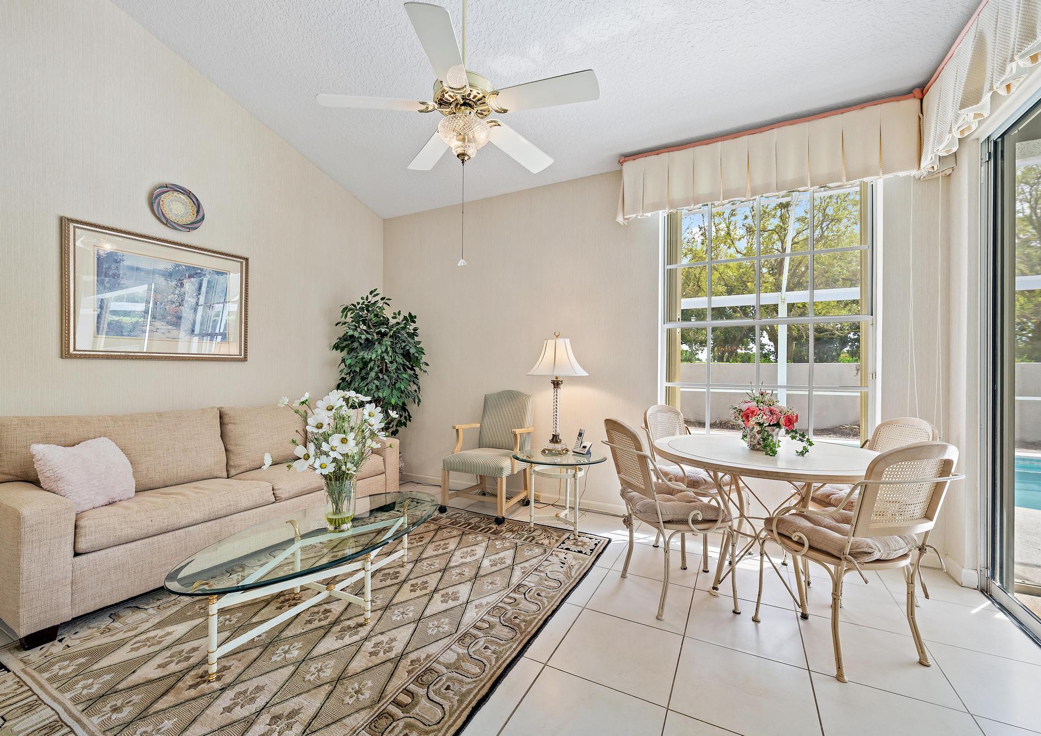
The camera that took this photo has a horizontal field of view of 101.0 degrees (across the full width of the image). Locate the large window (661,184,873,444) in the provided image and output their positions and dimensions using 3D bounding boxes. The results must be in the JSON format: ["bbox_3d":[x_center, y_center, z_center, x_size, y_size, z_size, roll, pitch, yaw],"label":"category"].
[{"bbox_3d":[1.662,-0.299,2.991,1.330,1.840,0.120,0,0,27],"label":"large window"}]

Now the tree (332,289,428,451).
[{"bbox_3d":[-1.314,0.211,4.050,0.840,1.900,0.840,0,0,28],"label":"tree"}]

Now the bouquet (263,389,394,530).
[{"bbox_3d":[-0.900,0.419,2.040,0.600,0.670,0.500,0,0,0],"label":"bouquet"}]

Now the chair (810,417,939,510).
[{"bbox_3d":[1.831,0.728,2.345,0.550,0.910,0.560,0,0,2],"label":"chair"}]

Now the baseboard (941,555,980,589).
[{"bbox_3d":[2.459,1.141,2.404,0.080,0.087,0.220,0,0,28],"label":"baseboard"}]

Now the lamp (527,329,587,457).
[{"bbox_3d":[0.274,0.172,3.180,0.445,0.885,0.445,0,0,0],"label":"lamp"}]

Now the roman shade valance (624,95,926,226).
[{"bbox_3d":[1.552,-1.344,2.918,1.720,0.460,0.170,0,0,27],"label":"roman shade valance"}]

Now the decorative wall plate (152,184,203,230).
[{"bbox_3d":[-2.296,-1.078,2.889,0.035,0.300,0.300,0,0,27],"label":"decorative wall plate"}]

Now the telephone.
[{"bbox_3d":[0.456,0.532,3.130,0.125,0.166,0.110,0,0,43],"label":"telephone"}]

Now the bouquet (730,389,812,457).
[{"bbox_3d":[1.313,0.282,2.293,0.440,0.330,0.360,0,0,27],"label":"bouquet"}]

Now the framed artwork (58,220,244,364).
[{"bbox_3d":[-2.346,-0.449,2.870,0.040,0.793,1.019,0,0,28],"label":"framed artwork"}]

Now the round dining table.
[{"bbox_3d":[1.308,0.811,2.301,1.153,0.732,1.153,0,0,0],"label":"round dining table"}]

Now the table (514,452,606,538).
[{"bbox_3d":[0.281,0.909,3.122,0.680,0.530,0.680,0,0,0],"label":"table"}]

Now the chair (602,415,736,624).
[{"bbox_3d":[0.748,0.724,2.225,0.570,0.900,0.530,0,0,-11],"label":"chair"}]

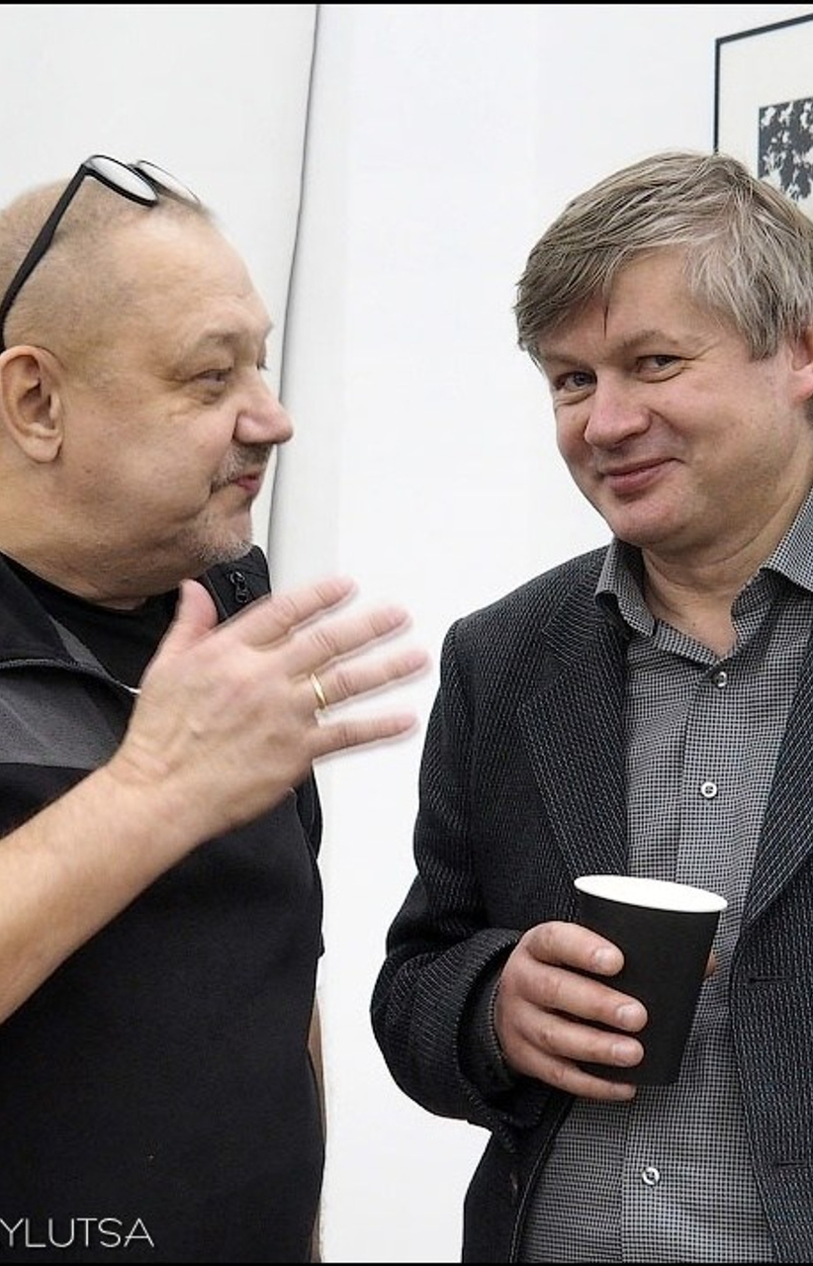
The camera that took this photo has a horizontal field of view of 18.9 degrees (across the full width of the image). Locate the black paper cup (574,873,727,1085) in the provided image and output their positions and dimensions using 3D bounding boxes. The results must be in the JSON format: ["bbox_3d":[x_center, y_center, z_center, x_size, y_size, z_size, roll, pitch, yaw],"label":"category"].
[{"bbox_3d":[0.129,0.194,1.354,0.086,0.102,0.086,7,5,0],"label":"black paper cup"}]

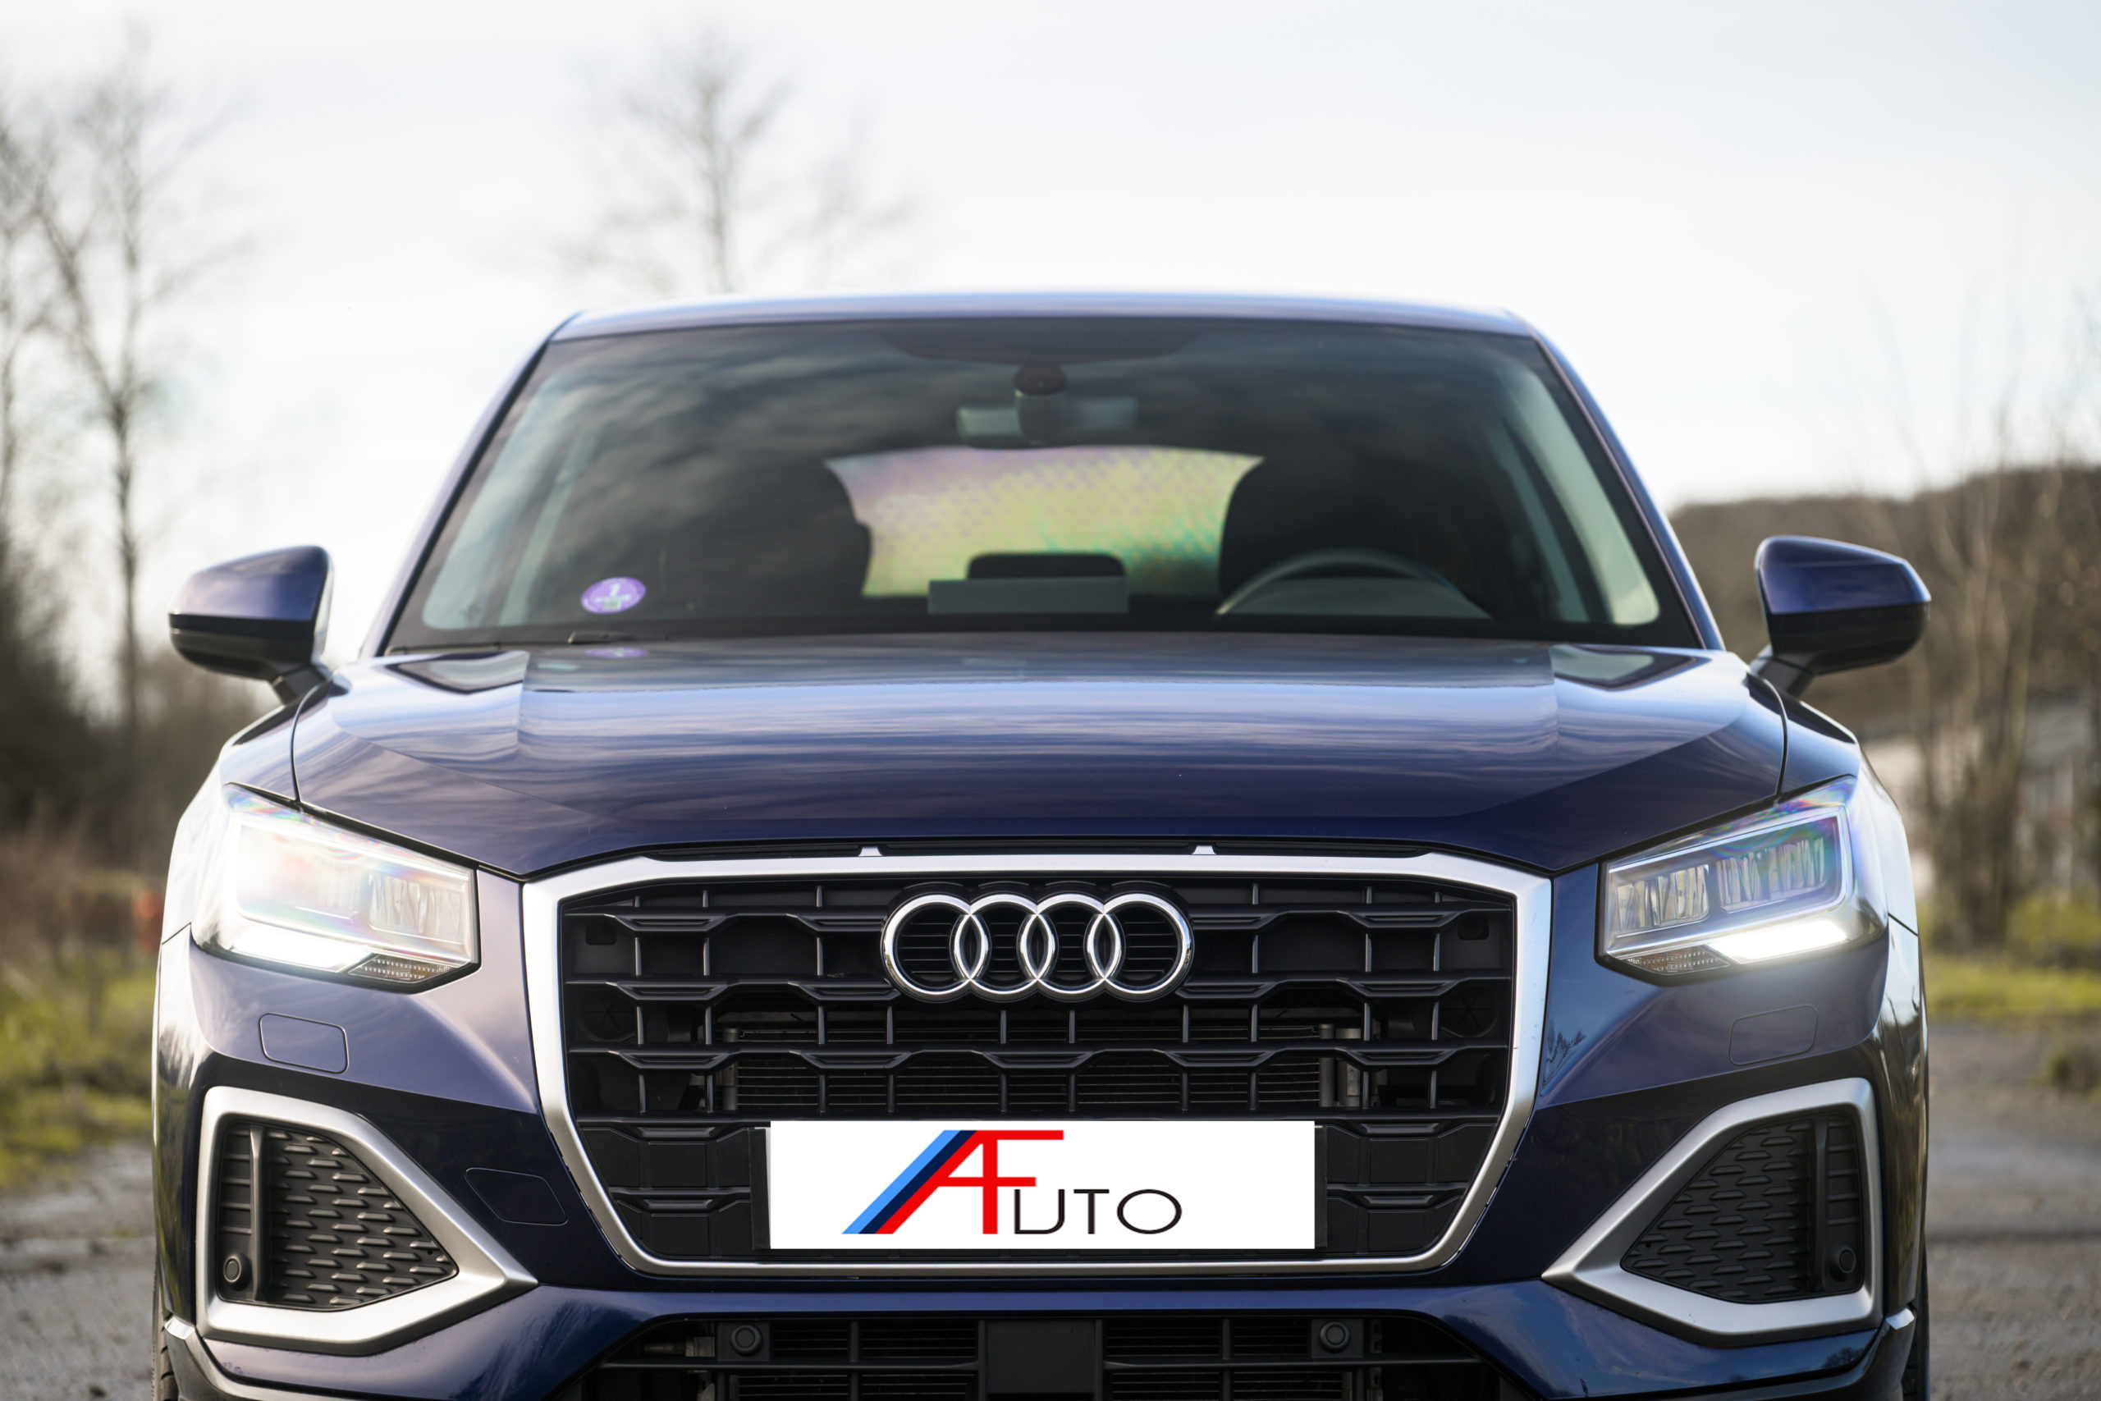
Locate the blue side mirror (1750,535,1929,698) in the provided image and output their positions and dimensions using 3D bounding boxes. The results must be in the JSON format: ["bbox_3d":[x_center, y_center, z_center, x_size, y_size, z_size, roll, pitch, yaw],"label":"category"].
[{"bbox_3d":[0.904,-0.096,8.020,0.205,0.187,0.160,0,0,0],"label":"blue side mirror"}]

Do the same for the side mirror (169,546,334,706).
[{"bbox_3d":[-0.915,-0.086,8.020,0.205,0.187,0.160,0,0,0],"label":"side mirror"}]

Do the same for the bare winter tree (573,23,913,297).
[{"bbox_3d":[-2.730,-2.400,60.000,3.500,6.900,3.300,0,0,0],"label":"bare winter tree"}]

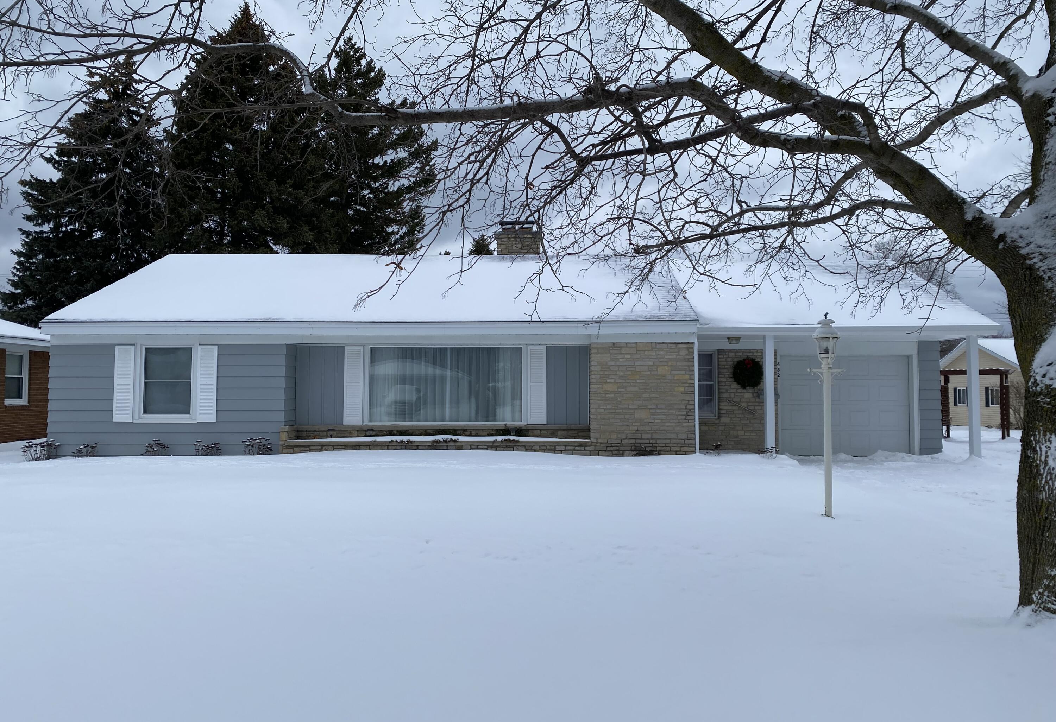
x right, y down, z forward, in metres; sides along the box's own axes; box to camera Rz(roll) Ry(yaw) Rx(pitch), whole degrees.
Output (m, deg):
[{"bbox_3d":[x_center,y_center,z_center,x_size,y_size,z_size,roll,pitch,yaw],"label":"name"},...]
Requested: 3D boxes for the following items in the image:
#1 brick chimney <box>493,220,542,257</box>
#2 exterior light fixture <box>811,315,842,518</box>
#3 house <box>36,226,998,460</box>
[{"bbox_3d":[-0.249,-2.982,19.947,1.200,1.123,0.800,0,-3,1],"label":"brick chimney"},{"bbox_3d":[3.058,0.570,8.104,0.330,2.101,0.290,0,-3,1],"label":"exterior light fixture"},{"bbox_3d":[-0.018,-0.439,19.046,17.530,5.030,9.620,0,-3,1],"label":"house"}]

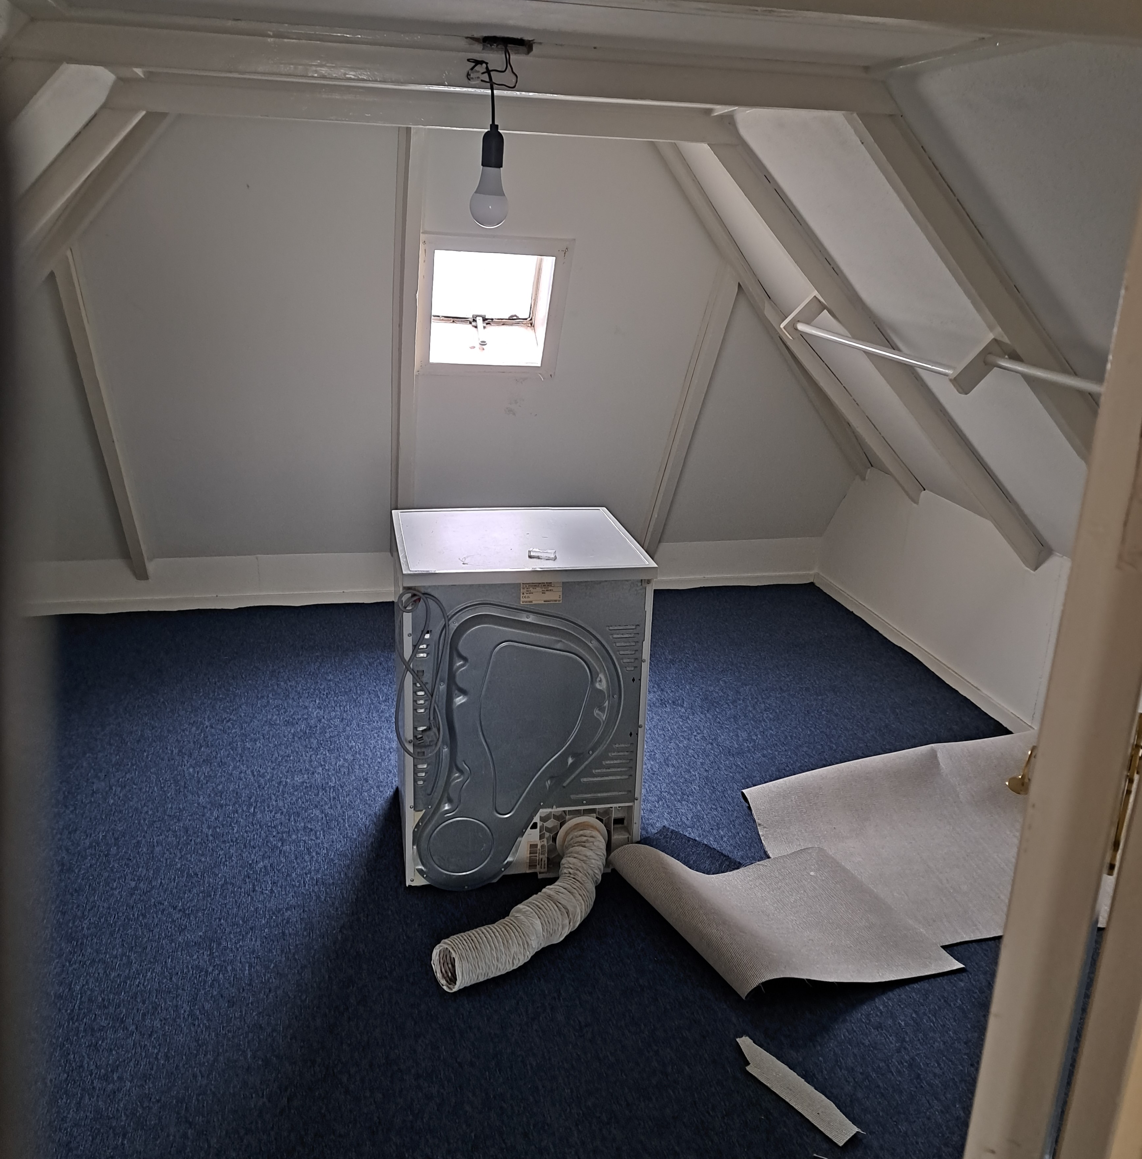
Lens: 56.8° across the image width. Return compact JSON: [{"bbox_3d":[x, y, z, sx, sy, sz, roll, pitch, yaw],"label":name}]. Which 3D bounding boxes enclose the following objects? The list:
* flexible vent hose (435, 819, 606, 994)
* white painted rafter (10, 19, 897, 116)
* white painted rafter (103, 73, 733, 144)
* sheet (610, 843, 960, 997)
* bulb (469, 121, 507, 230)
[{"bbox_3d":[-0.094,0.753,2.510,0.566,0.185,0.235,-14,24,-40],"label":"flexible vent hose"},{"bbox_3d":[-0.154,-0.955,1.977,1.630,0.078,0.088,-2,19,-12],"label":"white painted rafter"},{"bbox_3d":[-0.337,-1.196,2.688,1.590,0.078,0.085,-2,19,-12],"label":"white painted rafter"},{"bbox_3d":[0.503,0.797,2.584,0.690,0.100,0.540,-4,19,-18],"label":"sheet"},{"bbox_3d":[-0.145,-0.718,1.883,0.068,0.173,0.068,-2,19,-12],"label":"bulb"}]

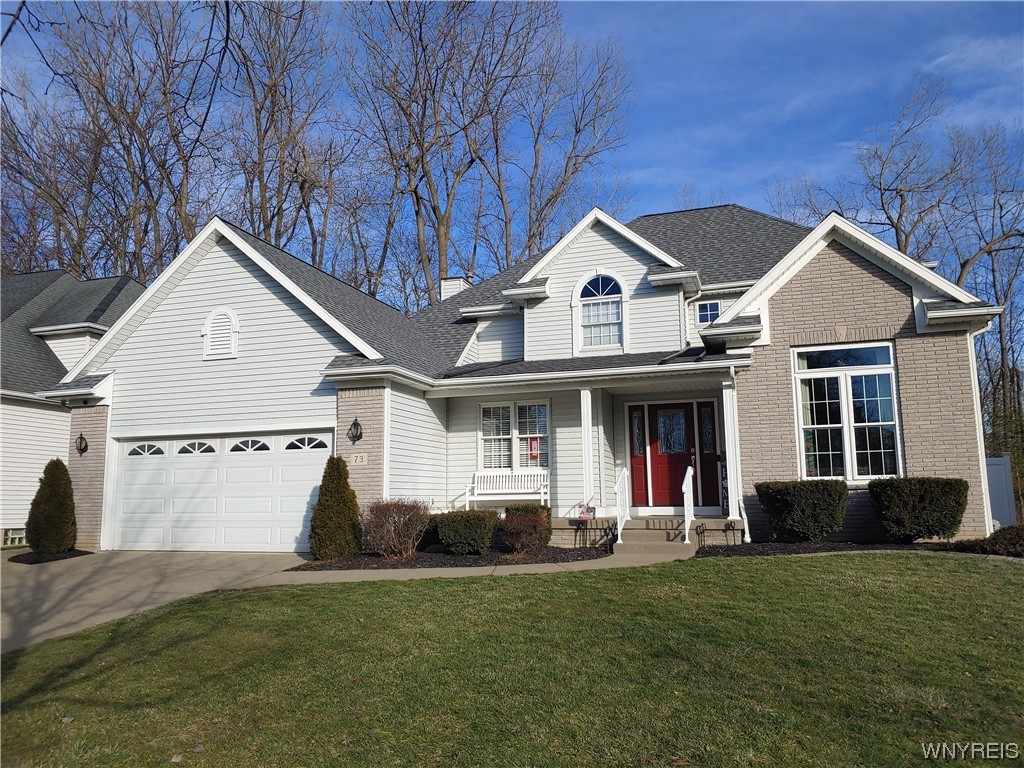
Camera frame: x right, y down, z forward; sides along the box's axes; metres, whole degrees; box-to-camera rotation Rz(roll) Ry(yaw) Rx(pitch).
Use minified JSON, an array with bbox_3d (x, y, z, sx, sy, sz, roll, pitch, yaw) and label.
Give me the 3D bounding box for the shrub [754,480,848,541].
[{"bbox_3d":[4.608,2.069,11.840,1.392,1.018,1.002,-3,-9,18],"label":"shrub"}]

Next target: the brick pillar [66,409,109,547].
[{"bbox_3d":[-8.195,1.806,14.325,0.925,2.730,0.200,-3,-9,18],"label":"brick pillar"}]

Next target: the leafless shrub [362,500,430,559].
[{"bbox_3d":[-1.778,2.227,11.362,1.056,0.893,1.003,-1,-8,0],"label":"leafless shrub"}]

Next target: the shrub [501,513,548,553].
[{"bbox_3d":[0.188,2.362,11.653,0.732,0.617,0.695,-1,-8,0],"label":"shrub"}]

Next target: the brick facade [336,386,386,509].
[{"bbox_3d":[-2.525,1.456,12.516,0.897,2.776,0.200,-3,-9,18],"label":"brick facade"}]

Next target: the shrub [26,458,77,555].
[{"bbox_3d":[-8.444,2.230,13.601,0.789,1.713,0.789,-3,-9,18],"label":"shrub"}]

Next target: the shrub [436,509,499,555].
[{"bbox_3d":[-0.704,2.342,11.736,0.956,0.691,0.860,-3,-9,18],"label":"shrub"}]

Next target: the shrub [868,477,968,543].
[{"bbox_3d":[6.195,1.957,11.336,1.312,1.035,0.997,-3,-9,18],"label":"shrub"}]

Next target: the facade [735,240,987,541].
[{"bbox_3d":[5.770,0.070,12.753,3.780,5.215,0.270,-3,-9,18],"label":"facade"}]

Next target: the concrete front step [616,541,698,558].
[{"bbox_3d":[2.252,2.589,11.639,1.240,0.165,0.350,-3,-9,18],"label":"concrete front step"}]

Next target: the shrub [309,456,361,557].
[{"bbox_3d":[-2.812,1.952,11.794,0.812,1.619,0.812,-3,-9,18],"label":"shrub"}]

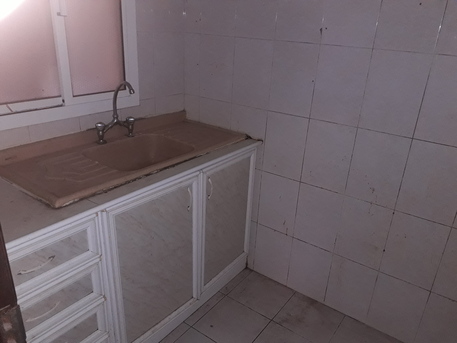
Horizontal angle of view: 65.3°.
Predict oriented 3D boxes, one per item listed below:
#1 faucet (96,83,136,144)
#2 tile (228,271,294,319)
[{"bbox_3d":[-0.524,-0.295,1.774,0.180,0.315,0.235,18,27,31],"label":"faucet"},{"bbox_3d":[0.203,0.757,2.196,0.320,0.010,0.298,18,27,31],"label":"tile"}]

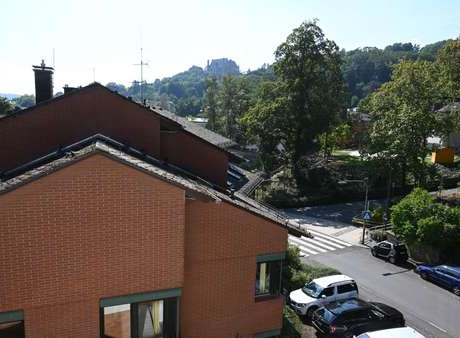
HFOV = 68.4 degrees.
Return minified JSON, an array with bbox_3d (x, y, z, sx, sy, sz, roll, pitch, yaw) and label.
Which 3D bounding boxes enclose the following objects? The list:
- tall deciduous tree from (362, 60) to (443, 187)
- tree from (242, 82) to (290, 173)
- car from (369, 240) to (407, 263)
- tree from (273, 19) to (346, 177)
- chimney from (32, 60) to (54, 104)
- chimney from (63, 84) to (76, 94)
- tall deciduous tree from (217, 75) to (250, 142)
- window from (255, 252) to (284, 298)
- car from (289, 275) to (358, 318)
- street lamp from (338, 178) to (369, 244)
[{"bbox_3d":[22.664,-5.661,44.529,10.319,16.605,10.319,6,9,26],"label":"tall deciduous tree"},{"bbox_3d":[4.760,-5.222,45.692,6.065,13.094,6.065,3,8,6],"label":"tree"},{"bbox_3d":[12.975,6.569,27.623,1.530,1.550,2.550,-2,9,-27],"label":"car"},{"bbox_3d":[10.557,-8.720,45.176,9.757,21.589,9.757,4,8,12],"label":"tree"},{"bbox_3d":[-6.746,-3.120,12.310,0.620,1.595,0.650,-1,8,-21],"label":"chimney"},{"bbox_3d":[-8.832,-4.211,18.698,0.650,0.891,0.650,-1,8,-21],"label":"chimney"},{"bbox_3d":[0.532,-8.640,57.355,5.653,14.332,5.653,2,8,0],"label":"tall deciduous tree"},{"bbox_3d":[1.281,3.475,11.100,1.124,1.534,0.180,-1,8,-21],"label":"window"},{"bbox_3d":[5.583,7.646,20.670,4.220,1.680,1.820,-1,9,-22],"label":"car"},{"bbox_3d":[10.542,3.811,29.253,3.450,5.870,0.300,-2,9,-25],"label":"street lamp"}]

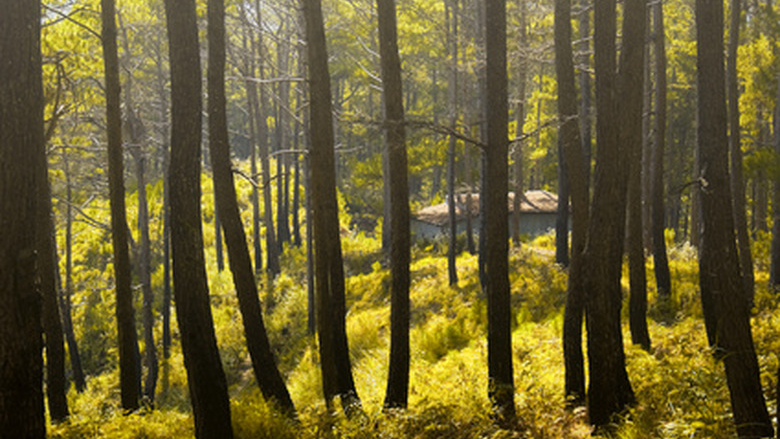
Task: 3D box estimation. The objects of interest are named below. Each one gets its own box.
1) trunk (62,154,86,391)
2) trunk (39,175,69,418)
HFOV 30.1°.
[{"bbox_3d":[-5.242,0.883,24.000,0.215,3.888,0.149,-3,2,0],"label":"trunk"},{"bbox_3d":[-4.058,0.934,17.500,0.241,2.980,0.230,-2,2,0],"label":"trunk"}]

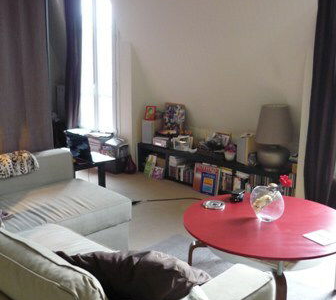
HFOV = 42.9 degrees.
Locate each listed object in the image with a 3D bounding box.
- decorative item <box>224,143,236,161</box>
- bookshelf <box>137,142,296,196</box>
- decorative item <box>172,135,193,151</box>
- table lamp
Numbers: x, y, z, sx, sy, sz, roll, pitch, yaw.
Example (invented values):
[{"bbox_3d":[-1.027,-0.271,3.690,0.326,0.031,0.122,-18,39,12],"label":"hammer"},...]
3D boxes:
[{"bbox_3d":[0.654,0.027,4.482,0.125,0.190,0.125,0,12,0],"label":"decorative item"},{"bbox_3d":[0.435,0.234,4.838,0.280,0.368,2.100,-11,17,-42],"label":"bookshelf"},{"bbox_3d":[0.166,-0.087,5.030,0.210,0.175,0.110,7,14,29],"label":"decorative item"},{"bbox_3d":[1.045,-0.107,4.120,0.345,0.610,0.345,-11,17,-42],"label":"table lamp"}]

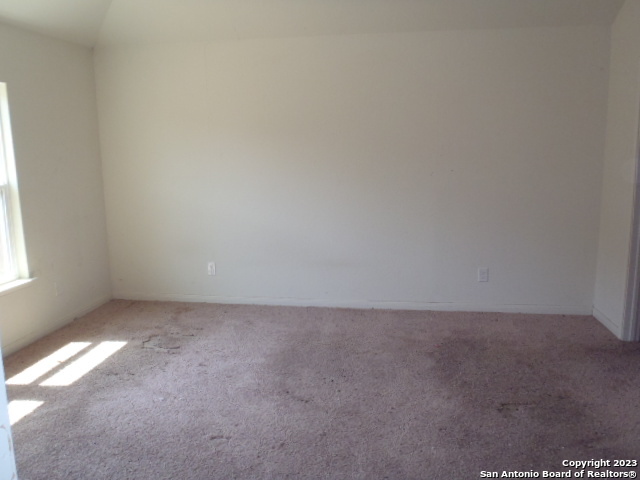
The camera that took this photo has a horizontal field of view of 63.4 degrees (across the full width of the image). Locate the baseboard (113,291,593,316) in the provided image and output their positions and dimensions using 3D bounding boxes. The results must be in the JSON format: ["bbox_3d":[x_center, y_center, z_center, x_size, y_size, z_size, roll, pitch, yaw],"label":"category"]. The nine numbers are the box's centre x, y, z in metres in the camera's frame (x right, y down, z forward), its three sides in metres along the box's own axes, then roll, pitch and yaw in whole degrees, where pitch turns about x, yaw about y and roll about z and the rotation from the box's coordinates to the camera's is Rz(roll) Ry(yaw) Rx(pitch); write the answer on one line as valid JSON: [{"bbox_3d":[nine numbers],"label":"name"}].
[{"bbox_3d":[0.142,0.595,4.872,4.527,0.083,0.018,1,10,9],"label":"baseboard"}]

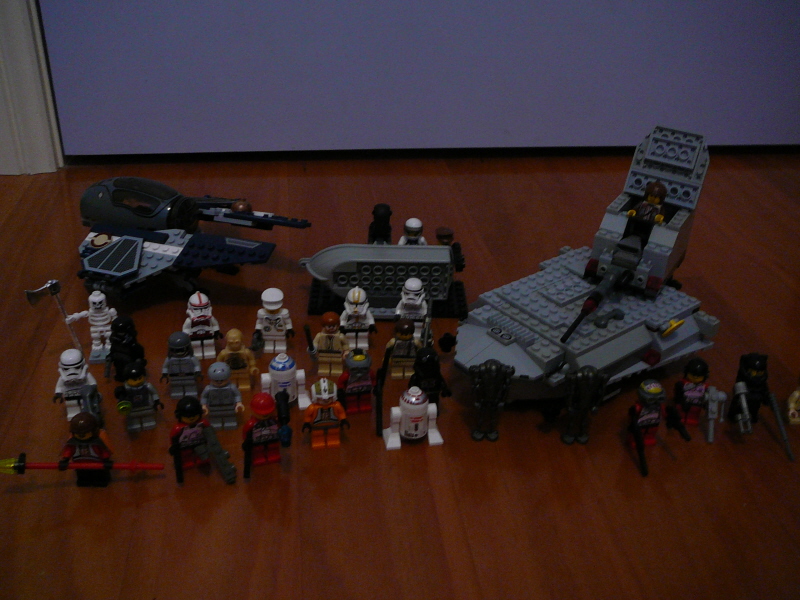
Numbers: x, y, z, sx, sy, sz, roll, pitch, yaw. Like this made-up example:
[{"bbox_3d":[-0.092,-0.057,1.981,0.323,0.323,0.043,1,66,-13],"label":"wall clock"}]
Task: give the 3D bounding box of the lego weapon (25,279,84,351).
[{"bbox_3d":[-0.210,0.012,0.496,0.021,0.054,0.005,-11,29,2],"label":"lego weapon"}]

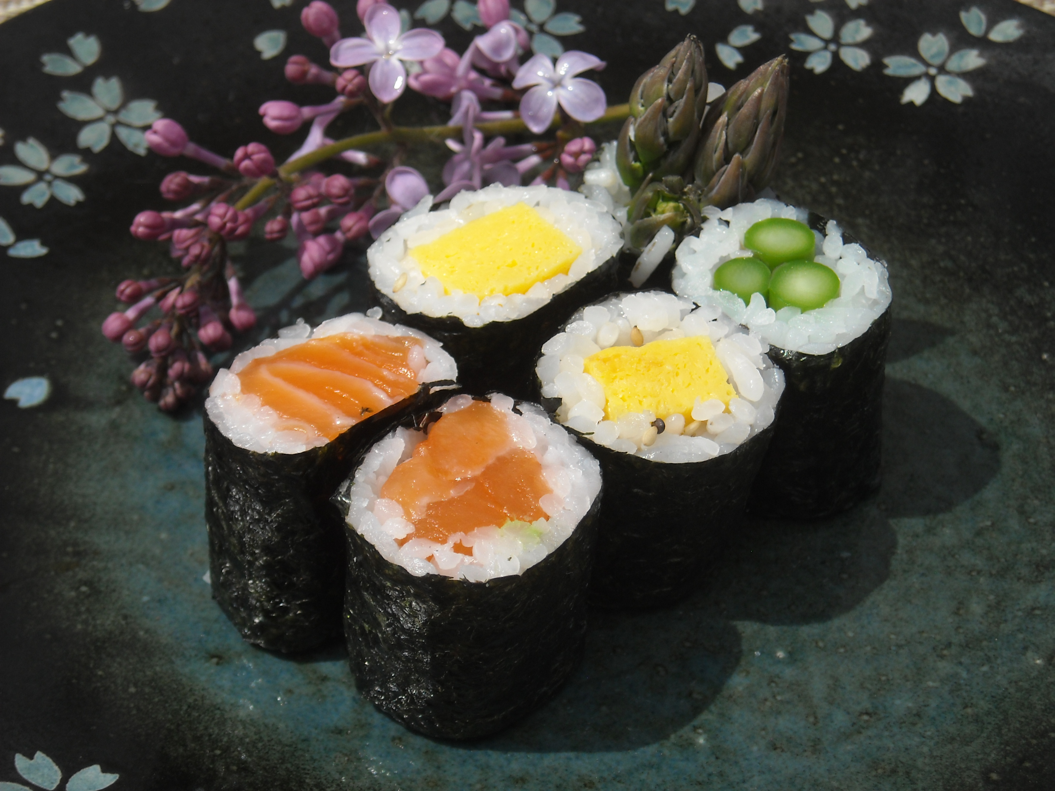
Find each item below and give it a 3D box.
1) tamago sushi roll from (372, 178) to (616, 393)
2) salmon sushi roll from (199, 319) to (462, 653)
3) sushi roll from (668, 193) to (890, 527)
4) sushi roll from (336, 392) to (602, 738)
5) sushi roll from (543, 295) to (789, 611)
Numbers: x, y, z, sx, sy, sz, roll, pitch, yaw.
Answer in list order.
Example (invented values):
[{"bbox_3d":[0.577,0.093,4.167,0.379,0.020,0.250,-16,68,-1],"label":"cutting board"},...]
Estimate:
[{"bbox_3d":[-0.004,-0.009,0.362,0.035,0.030,0.033,0,43,0],"label":"tamago sushi roll"},{"bbox_3d":[-0.025,0.012,0.336,0.031,0.034,0.028,0,43,0],"label":"salmon sushi roll"},{"bbox_3d":[0.035,-0.005,0.358,0.029,0.031,0.031,0,43,0],"label":"sushi roll"},{"bbox_3d":[-0.007,0.022,0.330,0.032,0.030,0.033,0,43,0],"label":"sushi roll"},{"bbox_3d":[0.018,0.007,0.347,0.033,0.029,0.033,0,43,0],"label":"sushi roll"}]

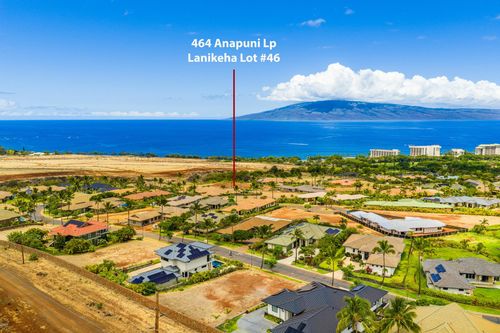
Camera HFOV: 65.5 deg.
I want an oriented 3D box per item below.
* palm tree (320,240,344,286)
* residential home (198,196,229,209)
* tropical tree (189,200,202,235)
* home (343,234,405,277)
[{"bbox_3d":[25.290,29.553,117.923,5.960,14.040,5.960,0,7,0],"label":"palm tree"},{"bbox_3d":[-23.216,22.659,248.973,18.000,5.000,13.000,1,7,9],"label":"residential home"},{"bbox_3d":[-23.987,22.901,171.692,6.220,15.620,6.220,0,7,0],"label":"tropical tree"},{"bbox_3d":[41.300,28.620,130.490,18.800,5.800,25.000,4,8,30],"label":"home"}]

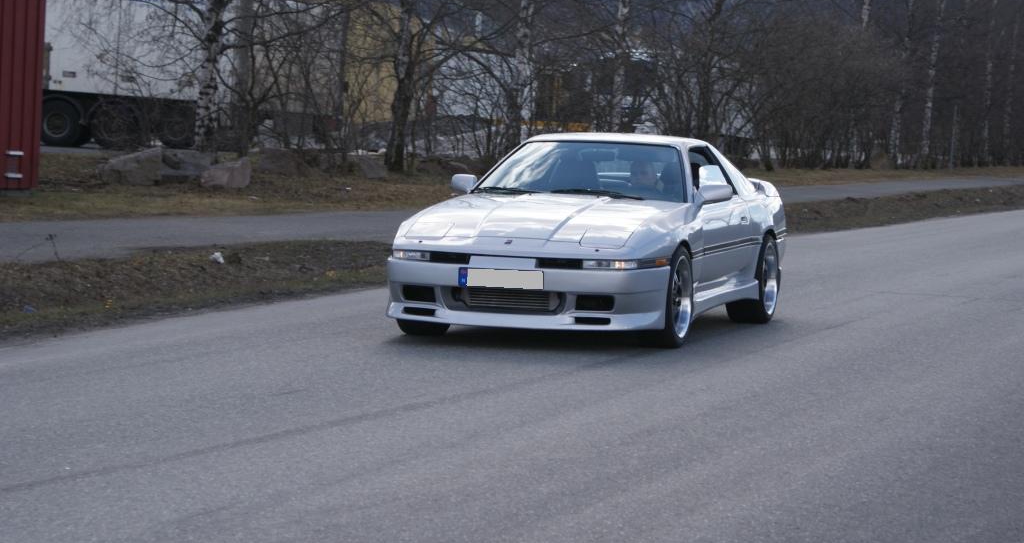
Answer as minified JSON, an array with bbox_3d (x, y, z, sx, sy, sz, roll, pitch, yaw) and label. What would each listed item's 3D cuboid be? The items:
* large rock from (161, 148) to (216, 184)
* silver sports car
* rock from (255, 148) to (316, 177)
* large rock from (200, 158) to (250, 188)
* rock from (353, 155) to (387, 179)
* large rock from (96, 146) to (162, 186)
[{"bbox_3d":[-5.026,-1.642,46.300,0.920,0.500,0.620,2,3,-6],"label":"large rock"},{"bbox_3d":[0.621,-0.264,19.702,1.780,1.280,4.630,3,3,17],"label":"silver sports car"},{"bbox_3d":[-3.849,-1.844,50.800,1.040,0.500,0.750,2,3,-4],"label":"rock"},{"bbox_3d":[-4.226,-1.446,44.100,0.720,0.450,0.550,2,3,-6],"label":"large rock"},{"bbox_3d":[-2.517,-1.837,52.800,0.600,0.420,0.450,3,3,-3],"label":"rock"},{"bbox_3d":[-5.602,-1.542,43.900,0.920,0.540,0.650,2,3,-7],"label":"large rock"}]

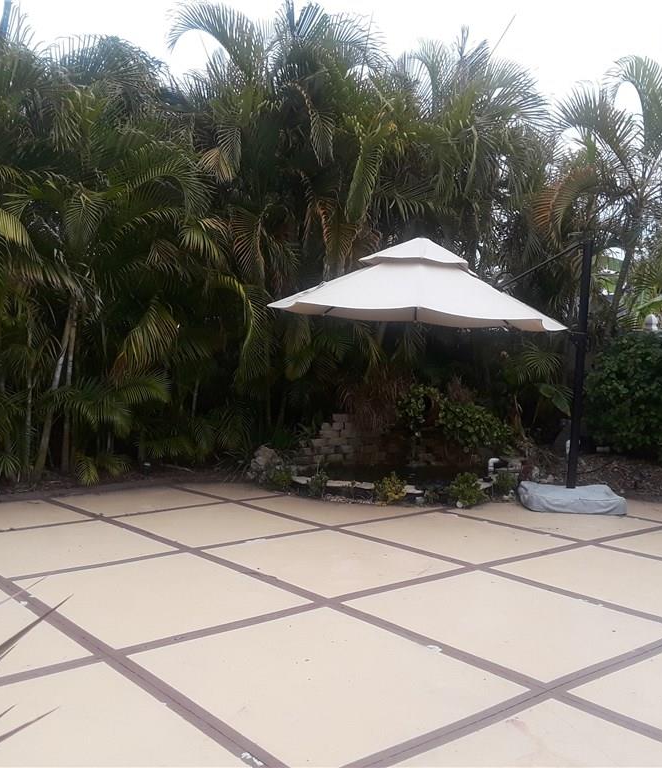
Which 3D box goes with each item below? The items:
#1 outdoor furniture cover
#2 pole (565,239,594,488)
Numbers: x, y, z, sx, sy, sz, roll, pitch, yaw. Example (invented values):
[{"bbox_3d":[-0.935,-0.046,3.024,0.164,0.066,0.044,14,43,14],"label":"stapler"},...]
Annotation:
[{"bbox_3d":[2.420,1.154,8.330,0.950,0.190,0.850,1,2,7],"label":"outdoor furniture cover"},{"bbox_3d":[2.528,-0.192,8.402,0.100,2.539,0.100,3,2,6],"label":"pole"}]

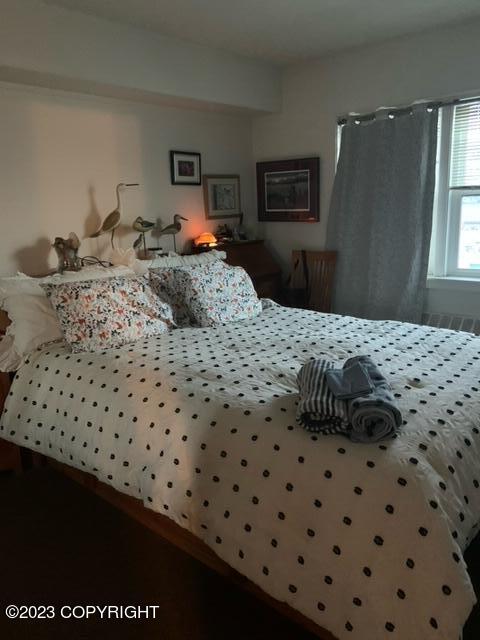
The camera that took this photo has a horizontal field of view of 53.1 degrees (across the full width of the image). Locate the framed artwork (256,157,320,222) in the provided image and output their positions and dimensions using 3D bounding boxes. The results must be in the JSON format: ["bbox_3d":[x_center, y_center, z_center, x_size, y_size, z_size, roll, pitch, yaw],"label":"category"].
[{"bbox_3d":[0.396,-1.095,4.108,0.646,0.504,0.030,11,20,39],"label":"framed artwork"}]

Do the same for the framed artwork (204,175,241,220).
[{"bbox_3d":[-0.144,-1.031,4.018,0.030,0.336,0.429,11,20,39],"label":"framed artwork"}]

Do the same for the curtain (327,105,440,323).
[{"bbox_3d":[1.012,-0.598,3.591,0.820,1.850,0.140,11,20,39],"label":"curtain"}]

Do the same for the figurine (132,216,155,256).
[{"bbox_3d":[-0.652,-0.560,3.272,0.080,0.290,0.155,11,20,39],"label":"figurine"}]

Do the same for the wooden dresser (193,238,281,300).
[{"bbox_3d":[0.016,-0.084,3.977,0.433,1.072,0.655,9,19,39],"label":"wooden dresser"}]

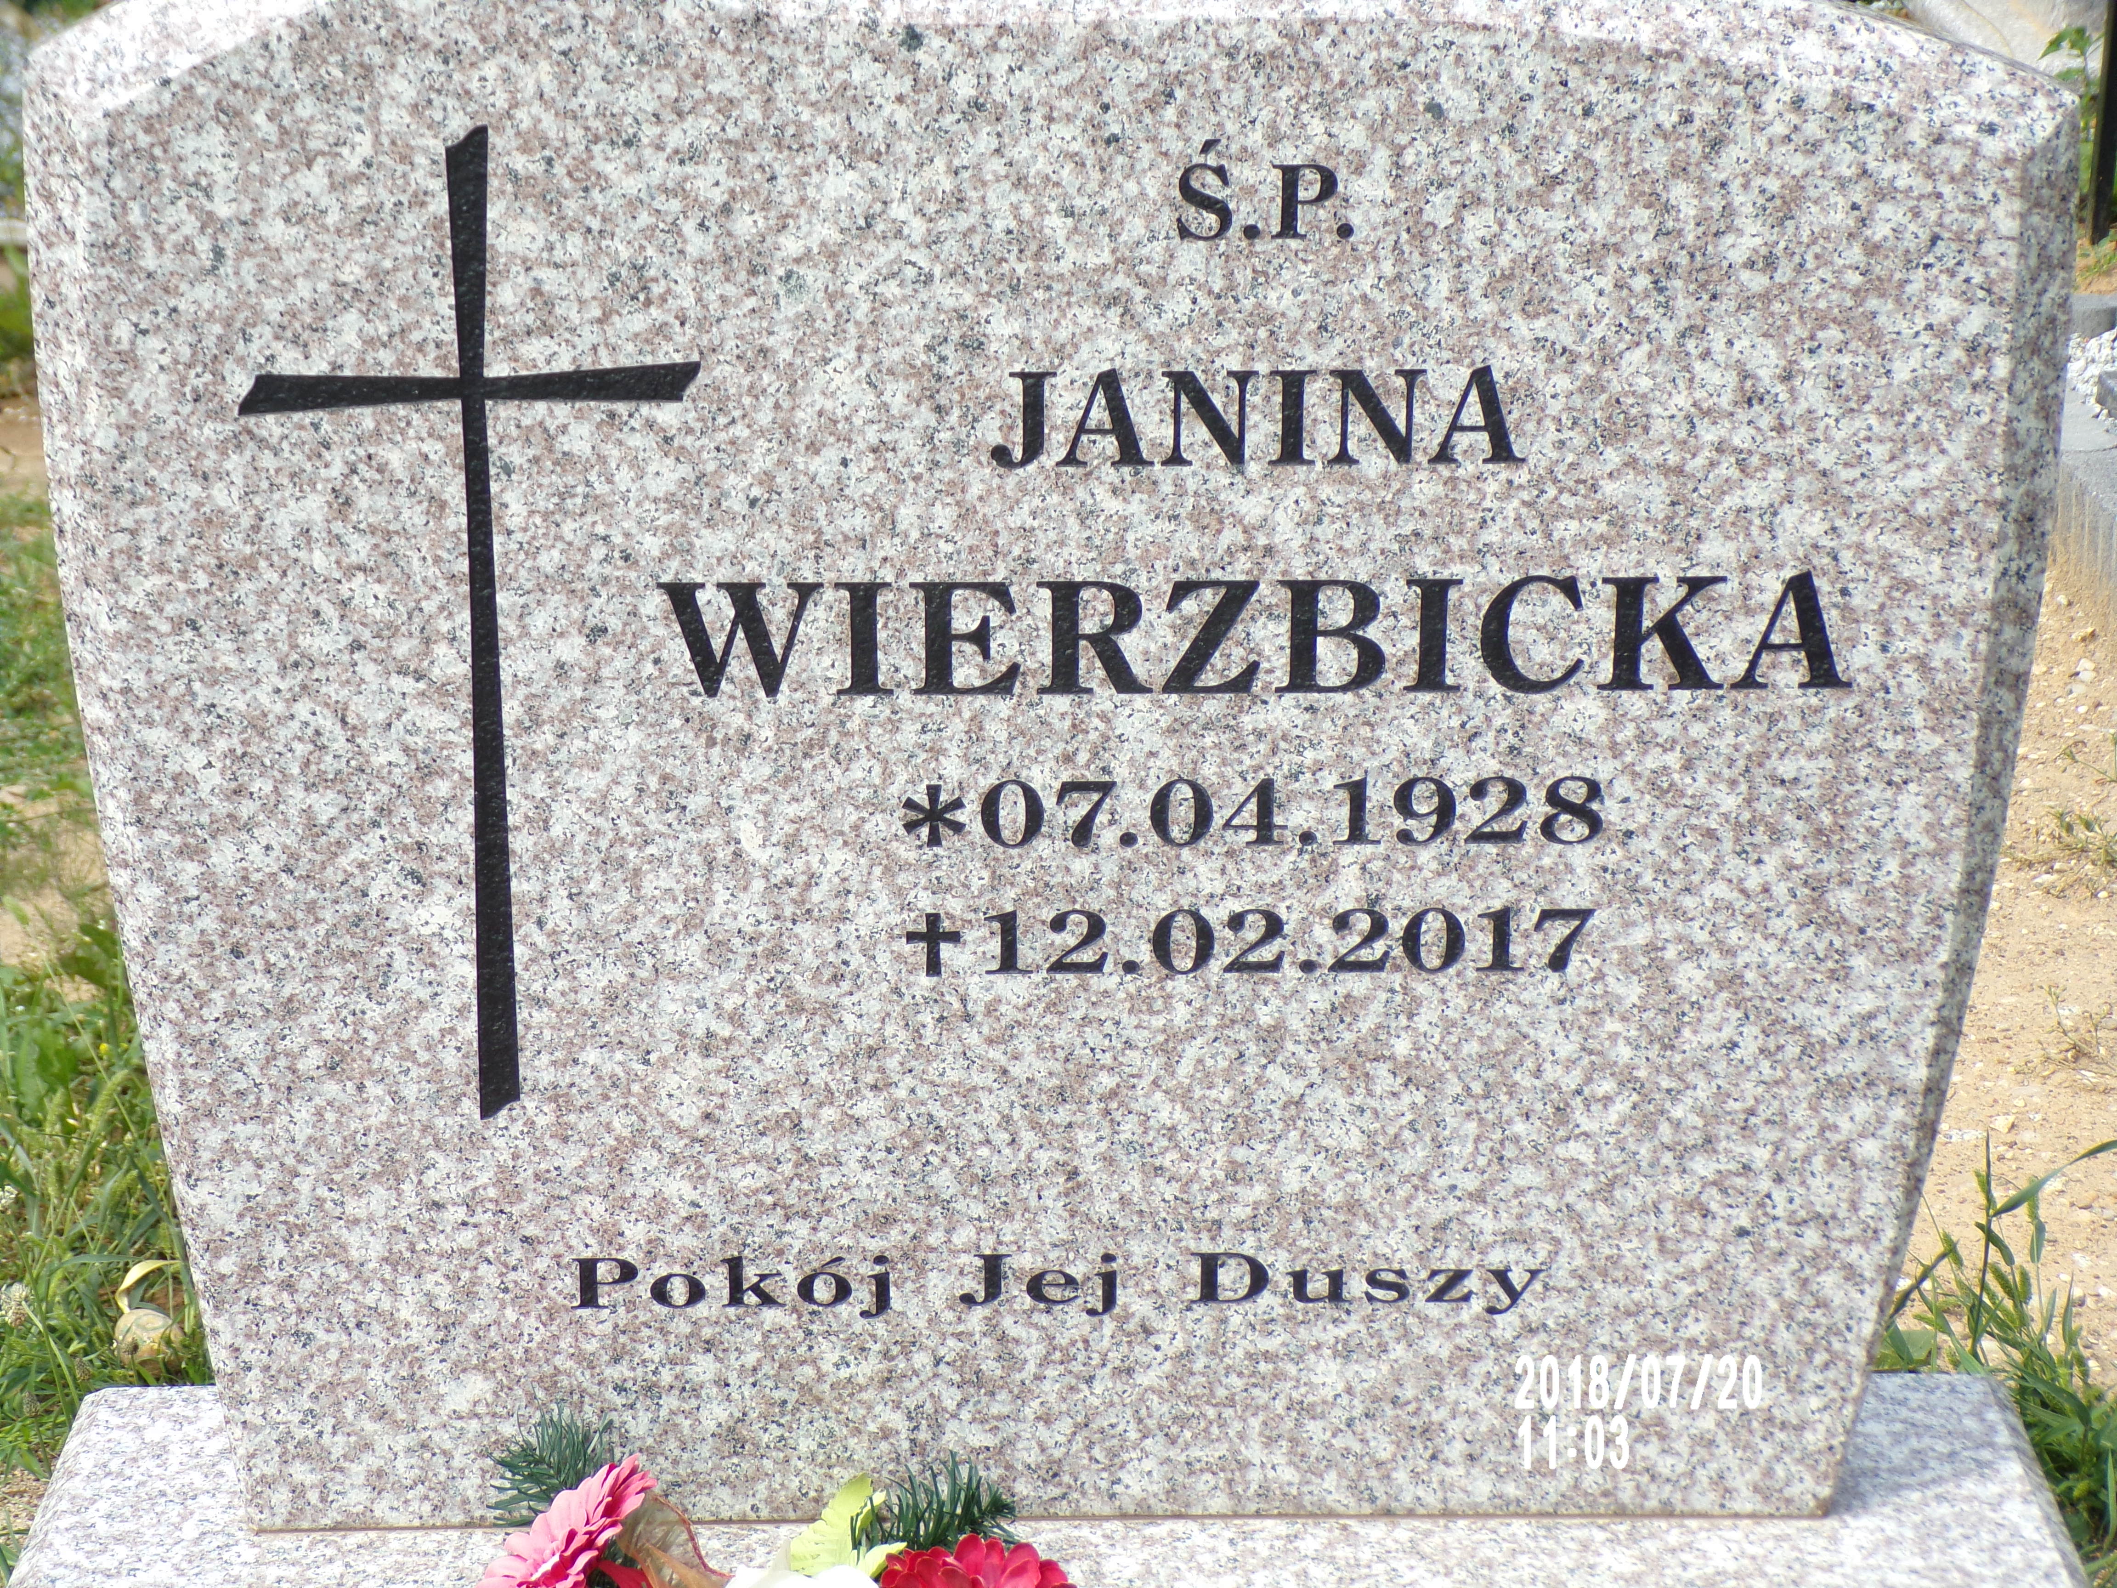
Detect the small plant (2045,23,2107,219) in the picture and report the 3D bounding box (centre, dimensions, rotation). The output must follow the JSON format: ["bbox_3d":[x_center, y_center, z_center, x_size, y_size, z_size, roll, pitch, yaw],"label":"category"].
[{"bbox_3d":[1.081,-0.710,4.800,0.085,0.210,0.085,0,23,0],"label":"small plant"}]

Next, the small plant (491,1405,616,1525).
[{"bbox_3d":[-0.184,0.248,1.660,0.050,0.052,0.045,0,23,0],"label":"small plant"}]

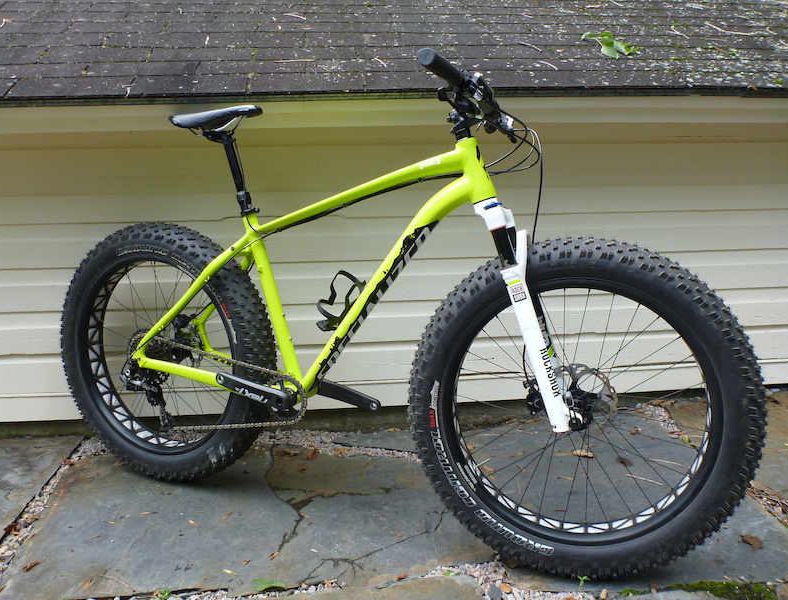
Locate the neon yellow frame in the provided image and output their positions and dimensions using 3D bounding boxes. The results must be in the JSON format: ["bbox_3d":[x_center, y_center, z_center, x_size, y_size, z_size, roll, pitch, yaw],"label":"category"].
[{"bbox_3d":[-0.231,-0.063,1.626,0.977,0.655,0.190,5,10,23],"label":"neon yellow frame"}]

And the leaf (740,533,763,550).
[{"bbox_3d":[0.848,0.575,1.535,0.034,0.011,0.050,-5,11,-29],"label":"leaf"}]

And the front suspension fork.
[{"bbox_3d":[0.298,0.021,1.412,0.108,0.515,0.195,-17,0,20],"label":"front suspension fork"}]

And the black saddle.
[{"bbox_3d":[-0.450,-0.461,1.658,0.270,0.067,0.143,5,10,23],"label":"black saddle"}]

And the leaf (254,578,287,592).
[{"bbox_3d":[-0.261,0.605,1.366,0.064,0.016,0.040,0,9,0],"label":"leaf"}]

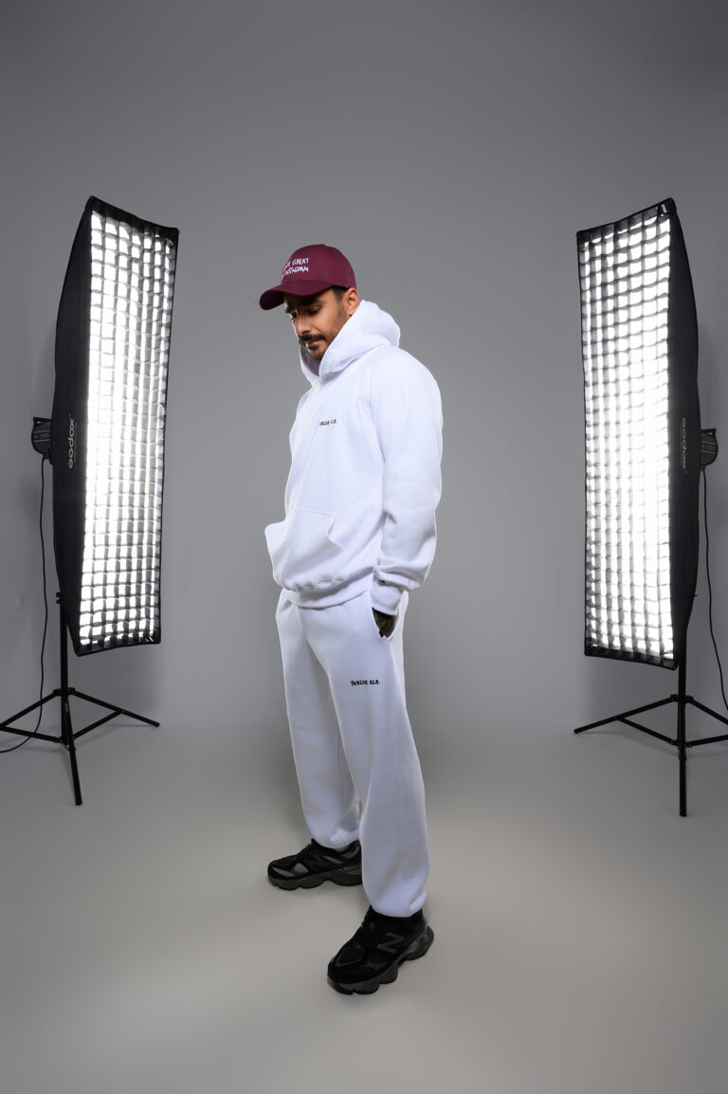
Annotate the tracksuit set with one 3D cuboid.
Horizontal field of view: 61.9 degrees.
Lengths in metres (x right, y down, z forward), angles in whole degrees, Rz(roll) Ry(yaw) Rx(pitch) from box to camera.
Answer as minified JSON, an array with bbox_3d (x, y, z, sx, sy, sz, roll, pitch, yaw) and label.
[{"bbox_3d":[-0.042,0.114,1.624,0.410,1.520,0.550,-1,2,-31],"label":"tracksuit set"}]

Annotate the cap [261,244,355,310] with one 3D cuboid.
[{"bbox_3d":[-0.148,-0.704,1.555,0.263,0.145,0.172,-14,9,-31],"label":"cap"}]

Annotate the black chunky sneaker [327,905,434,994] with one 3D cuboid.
[{"bbox_3d":[0.040,0.935,1.438,0.298,0.140,0.118,-1,2,-36],"label":"black chunky sneaker"}]

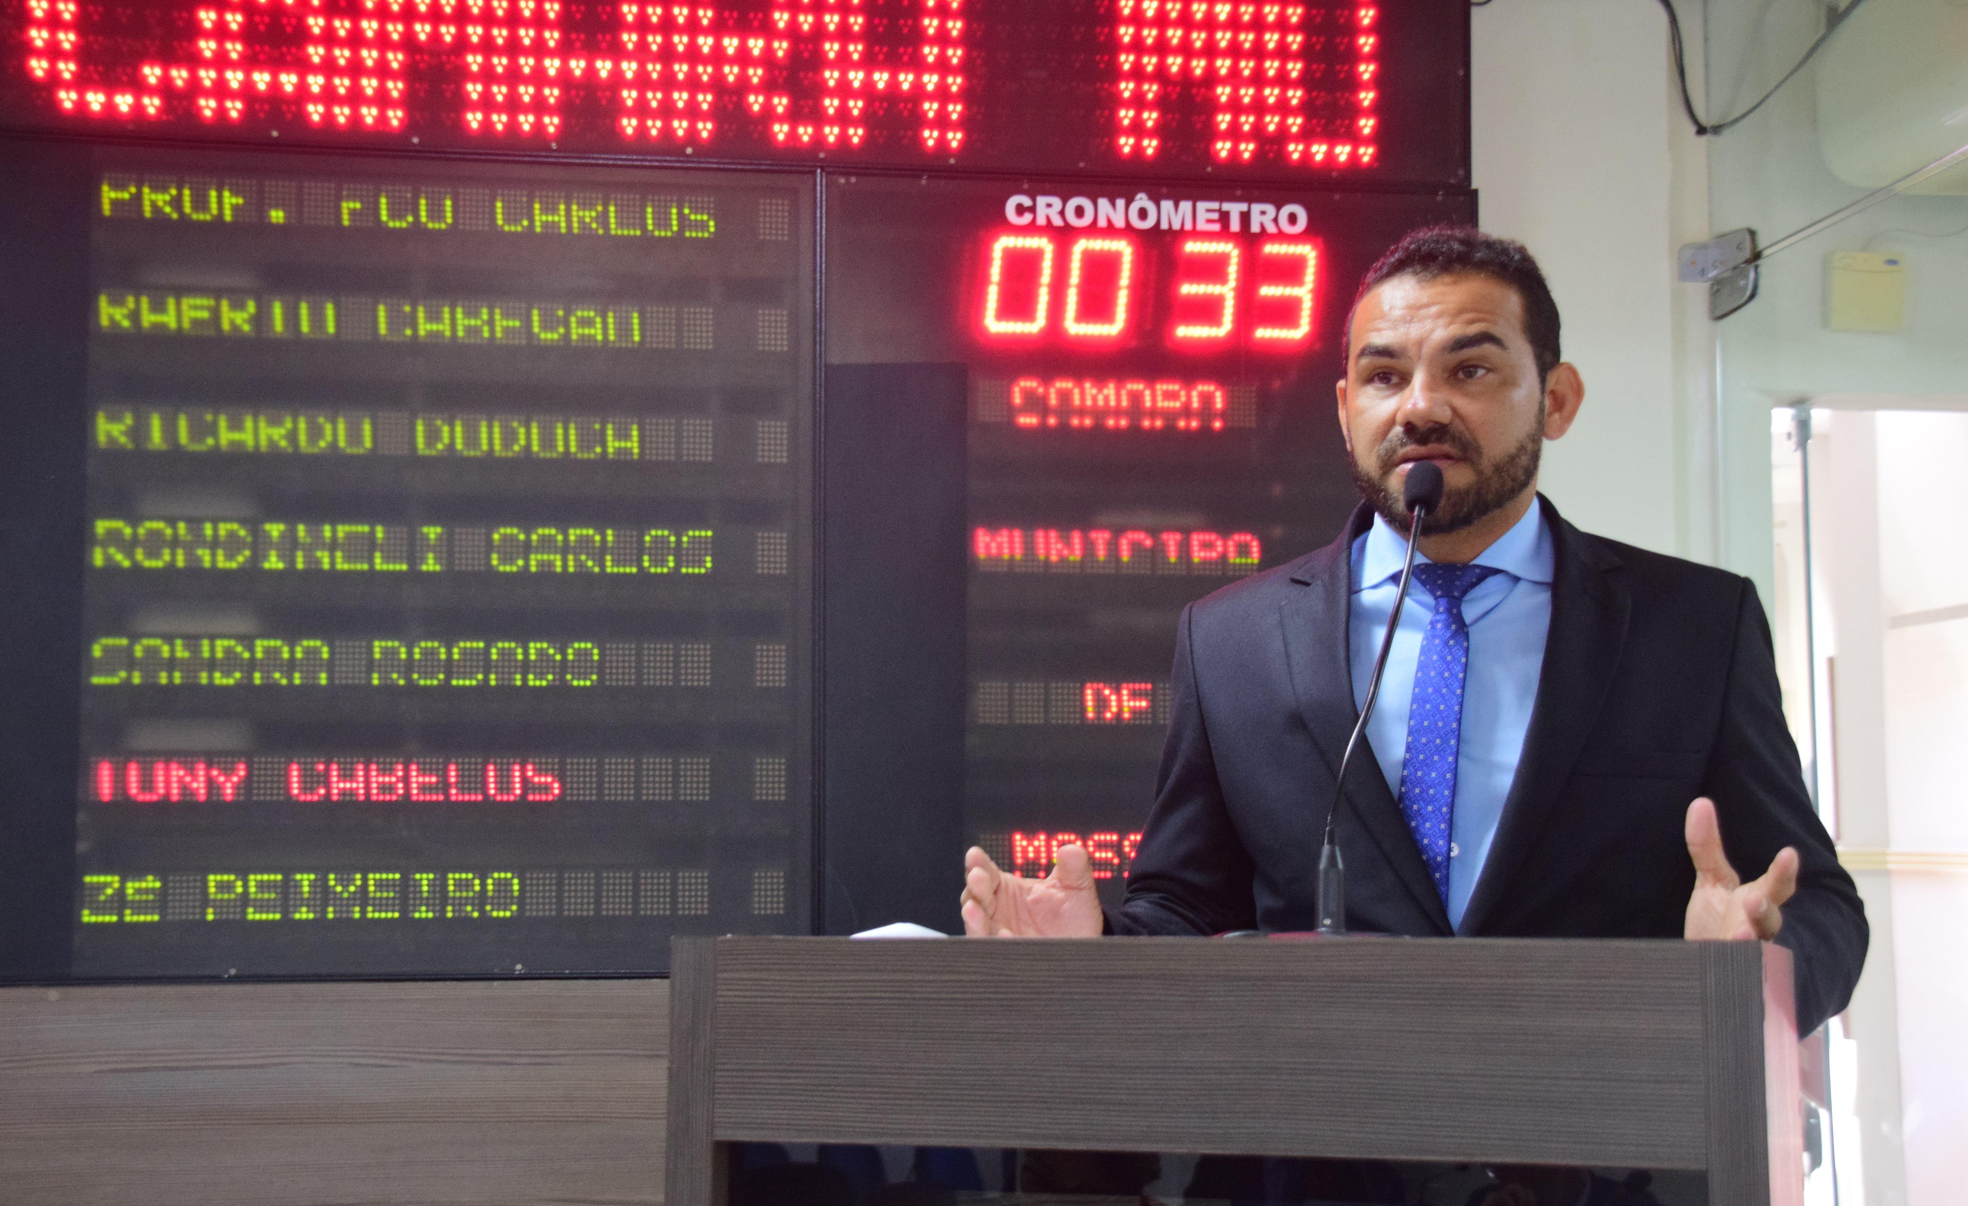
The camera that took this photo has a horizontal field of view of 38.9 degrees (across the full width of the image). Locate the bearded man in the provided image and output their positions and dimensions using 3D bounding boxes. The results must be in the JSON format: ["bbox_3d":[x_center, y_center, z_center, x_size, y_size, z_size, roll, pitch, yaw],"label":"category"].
[{"bbox_3d":[0.345,0.580,2.000,0.660,1.740,0.480,-1,-5,17],"label":"bearded man"}]

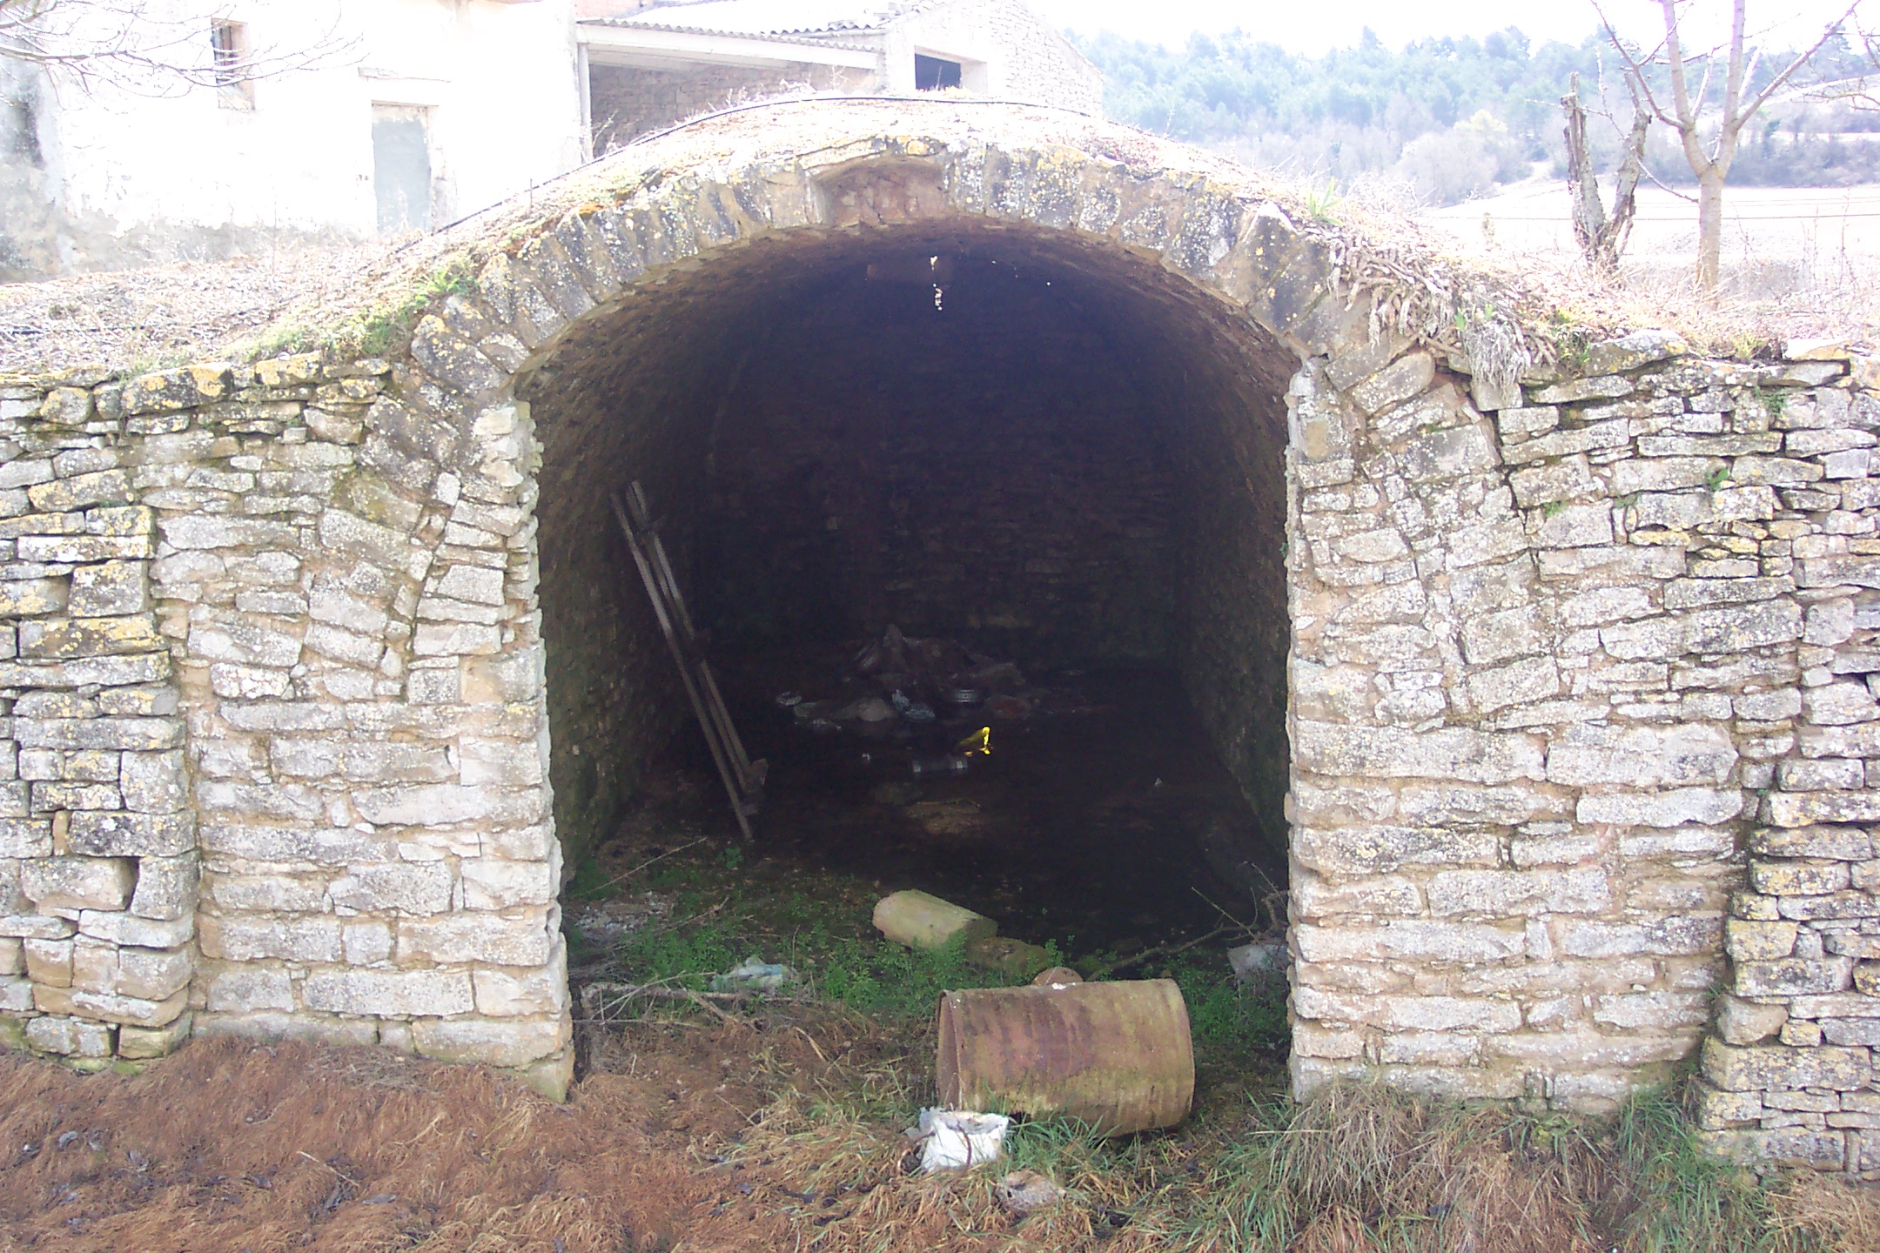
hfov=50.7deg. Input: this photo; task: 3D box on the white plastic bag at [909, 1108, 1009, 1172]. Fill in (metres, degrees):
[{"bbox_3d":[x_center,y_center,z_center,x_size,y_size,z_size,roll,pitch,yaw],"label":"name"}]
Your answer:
[{"bbox_3d":[0.067,1.862,7.200,0.340,0.170,0.210,-2,9,-10],"label":"white plastic bag"}]

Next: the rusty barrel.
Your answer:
[{"bbox_3d":[0.464,1.655,7.550,0.875,0.575,0.575,-2,9,-9],"label":"rusty barrel"}]

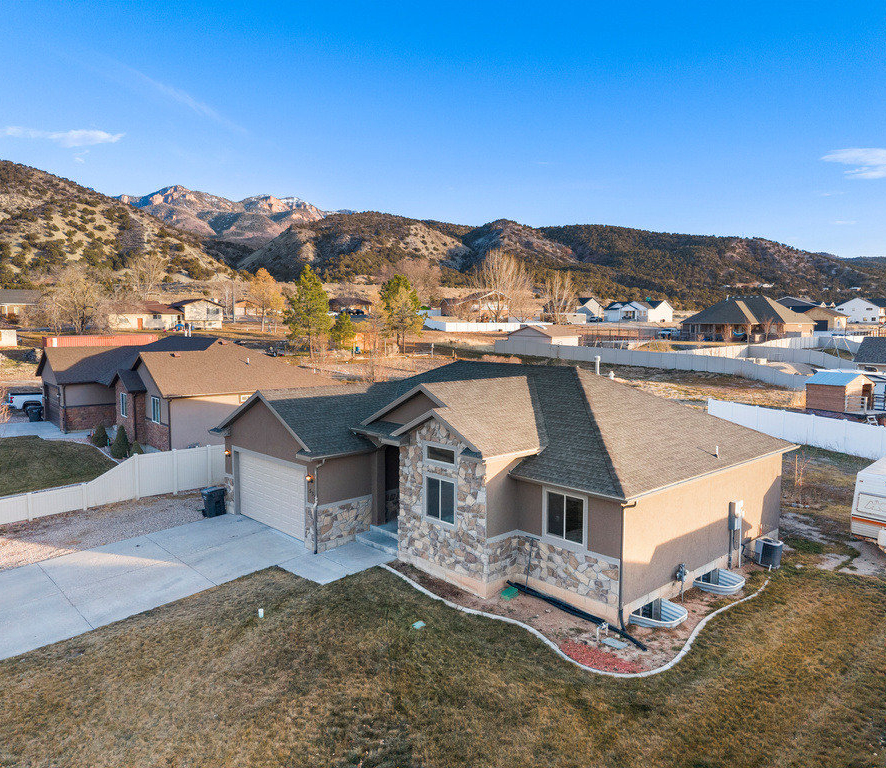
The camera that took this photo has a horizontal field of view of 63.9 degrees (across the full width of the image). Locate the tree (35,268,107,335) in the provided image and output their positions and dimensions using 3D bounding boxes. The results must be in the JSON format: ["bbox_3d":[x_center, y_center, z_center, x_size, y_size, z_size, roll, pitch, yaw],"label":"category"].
[{"bbox_3d":[-62.594,-14.308,121.450,11.000,11.490,12.000,-5,8,-43],"label":"tree"}]

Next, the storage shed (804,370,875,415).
[{"bbox_3d":[28.579,0.550,51.119,3.400,2.650,3.100,-3,6,-30],"label":"storage shed"}]

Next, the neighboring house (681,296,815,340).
[{"bbox_3d":[55.199,-11.811,127.959,14.000,7.904,18.000,-4,7,-43],"label":"neighboring house"}]

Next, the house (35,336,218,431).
[{"bbox_3d":[-19.674,-0.343,48.633,12.500,5.700,11.700,-4,7,-38],"label":"house"}]

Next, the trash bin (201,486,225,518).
[{"bbox_3d":[-8.596,4.331,26.525,0.800,1.080,0.720,5,7,40],"label":"trash bin"}]

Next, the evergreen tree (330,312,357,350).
[{"bbox_3d":[-13.425,-7.135,94.769,3.500,5.192,3.500,0,5,-8],"label":"evergreen tree"}]

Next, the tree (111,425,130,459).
[{"bbox_3d":[-16.541,2.901,36.384,0.970,1.630,0.970,-5,8,-43],"label":"tree"}]

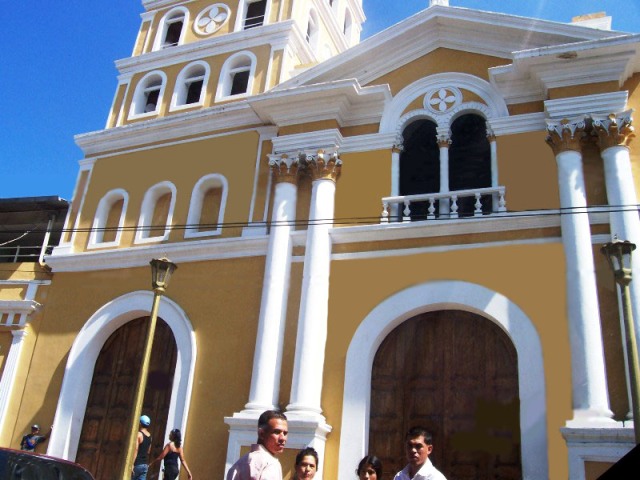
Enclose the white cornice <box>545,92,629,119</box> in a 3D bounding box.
[{"bbox_3d":[5.947,-2.831,14.026,1.730,0.420,0.750,-5,-26,22],"label":"white cornice"}]

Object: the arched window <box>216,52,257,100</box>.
[{"bbox_3d":[-2.363,-4.755,18.610,1.230,1.650,0.400,-5,-24,22],"label":"arched window"}]

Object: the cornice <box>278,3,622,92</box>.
[{"bbox_3d":[2.913,-4.777,15.689,9.000,2.150,0.750,-5,-24,22],"label":"cornice"}]

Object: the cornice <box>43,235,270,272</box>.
[{"bbox_3d":[-4.553,0.416,16.921,7.250,0.430,0.270,-5,-24,22],"label":"cornice"}]

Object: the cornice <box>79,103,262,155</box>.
[{"bbox_3d":[-4.878,-3.333,19.522,6.756,0.725,0.450,-5,-26,22],"label":"cornice"}]

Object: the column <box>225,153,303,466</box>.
[{"bbox_3d":[-1.193,1.695,15.057,0.980,8.470,0.940,-5,-26,22],"label":"column"}]

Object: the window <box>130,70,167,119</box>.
[{"bbox_3d":[-5.704,-4.857,21.345,1.260,1.866,0.450,-5,-26,22],"label":"window"}]

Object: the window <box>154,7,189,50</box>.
[{"bbox_3d":[-5.232,-7.432,22.566,1.240,1.996,0.420,-5,-26,22],"label":"window"}]

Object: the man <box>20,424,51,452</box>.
[{"bbox_3d":[-7.334,5.507,15.825,0.480,1.680,0.680,18,-27,-28],"label":"man"}]

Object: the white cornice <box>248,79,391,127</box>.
[{"bbox_3d":[0.042,-3.338,16.036,3.600,0.560,1.200,-5,-24,22],"label":"white cornice"}]

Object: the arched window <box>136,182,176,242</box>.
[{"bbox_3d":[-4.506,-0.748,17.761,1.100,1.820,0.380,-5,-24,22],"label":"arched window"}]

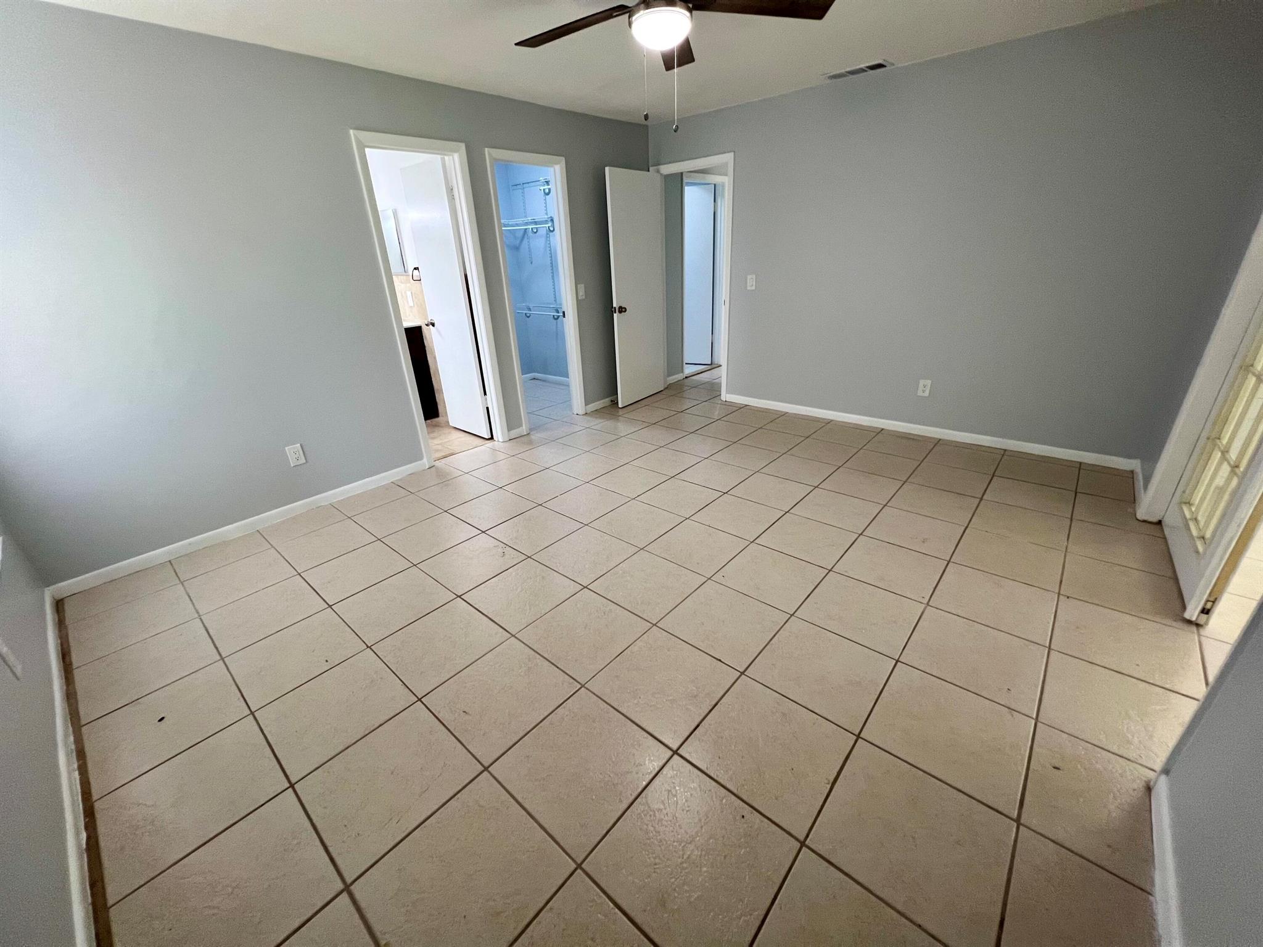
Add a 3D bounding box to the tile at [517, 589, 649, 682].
[{"bbox_3d":[-0.195,0.663,1.983,0.395,0.012,0.395,19,33,37],"label":"tile"}]

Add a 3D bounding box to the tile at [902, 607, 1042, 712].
[{"bbox_3d":[1.229,0.654,1.704,0.393,0.010,0.393,17,31,38],"label":"tile"}]

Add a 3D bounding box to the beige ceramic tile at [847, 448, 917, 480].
[{"bbox_3d":[1.752,-0.064,3.319,0.395,0.012,0.395,19,33,37],"label":"beige ceramic tile"}]

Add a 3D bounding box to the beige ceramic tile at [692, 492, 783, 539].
[{"bbox_3d":[0.625,0.251,2.782,0.406,0.010,0.406,18,31,38],"label":"beige ceramic tile"}]

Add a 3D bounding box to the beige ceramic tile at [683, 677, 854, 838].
[{"bbox_3d":[0.429,0.858,1.494,0.398,0.010,0.398,17,31,38],"label":"beige ceramic tile"}]

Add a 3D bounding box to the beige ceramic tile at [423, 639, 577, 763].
[{"bbox_3d":[-0.467,0.799,1.717,0.398,0.010,0.398,17,31,38],"label":"beige ceramic tile"}]

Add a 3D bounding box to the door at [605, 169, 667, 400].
[{"bbox_3d":[0.076,-1.767,4.701,0.040,2.091,0.807,13,28,33],"label":"door"}]

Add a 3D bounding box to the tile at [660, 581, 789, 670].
[{"bbox_3d":[0.392,0.628,2.014,0.398,0.010,0.398,17,31,38],"label":"tile"}]

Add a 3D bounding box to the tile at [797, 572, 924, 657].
[{"bbox_3d":[0.993,0.597,2.062,0.409,0.012,0.412,18,31,38],"label":"tile"}]

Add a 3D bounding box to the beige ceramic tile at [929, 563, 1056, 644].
[{"bbox_3d":[1.540,0.543,2.020,0.406,0.010,0.406,18,31,38],"label":"beige ceramic tile"}]

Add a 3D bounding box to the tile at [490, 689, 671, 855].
[{"bbox_3d":[-0.155,0.906,1.490,0.407,0.012,0.402,18,31,38],"label":"tile"}]

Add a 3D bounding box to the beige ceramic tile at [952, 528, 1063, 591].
[{"bbox_3d":[1.876,0.421,2.365,0.411,0.012,0.415,18,32,38],"label":"beige ceramic tile"}]

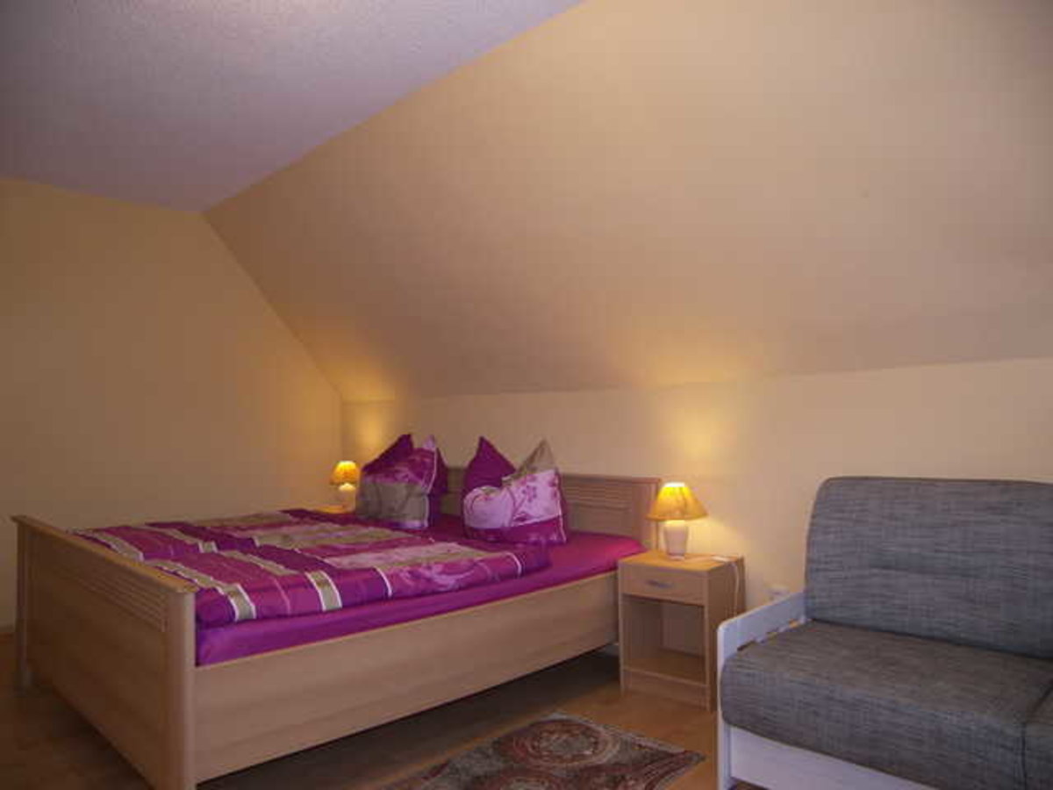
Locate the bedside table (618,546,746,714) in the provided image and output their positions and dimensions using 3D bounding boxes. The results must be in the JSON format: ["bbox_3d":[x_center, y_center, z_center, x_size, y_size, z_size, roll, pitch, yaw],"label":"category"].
[{"bbox_3d":[0.671,0.989,3.142,0.398,0.558,0.380,-2,-4,36],"label":"bedside table"}]

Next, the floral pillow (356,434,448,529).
[{"bbox_3d":[-0.758,0.502,4.422,0.570,0.520,0.240,-3,-4,44],"label":"floral pillow"}]

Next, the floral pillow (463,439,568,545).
[{"bbox_3d":[-0.060,0.473,3.732,0.520,0.500,0.220,-2,-4,34],"label":"floral pillow"}]

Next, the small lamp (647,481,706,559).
[{"bbox_3d":[0.649,0.543,3.160,0.255,0.335,0.255,0,-3,0],"label":"small lamp"}]

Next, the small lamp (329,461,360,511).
[{"bbox_3d":[-1.180,0.600,4.800,0.250,0.325,0.250,-3,-4,44],"label":"small lamp"}]

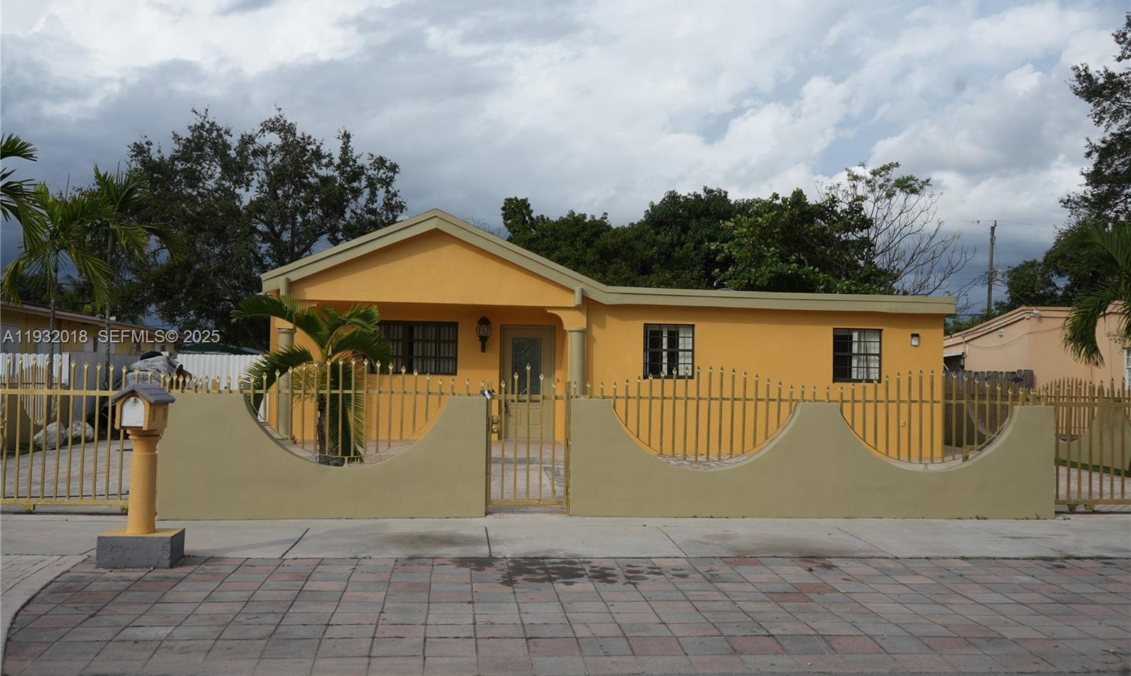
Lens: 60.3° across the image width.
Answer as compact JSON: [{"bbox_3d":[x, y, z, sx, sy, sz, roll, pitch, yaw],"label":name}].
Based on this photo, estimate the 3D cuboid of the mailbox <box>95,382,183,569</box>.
[{"bbox_3d":[-3.211,1.029,7.445,0.540,1.369,0.600,1,-2,-6],"label":"mailbox"}]

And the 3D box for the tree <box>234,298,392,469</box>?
[{"bbox_3d":[-3.678,0.616,13.959,2.217,2.466,2.200,1,-2,-6],"label":"tree"}]

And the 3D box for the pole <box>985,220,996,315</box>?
[{"bbox_3d":[20.757,-1.133,47.845,0.453,9.279,0.400,1,-2,-6],"label":"pole"}]

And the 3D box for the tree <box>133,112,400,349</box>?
[{"bbox_3d":[-10.489,-2.821,33.826,9.715,10.374,9.500,1,-2,-6],"label":"tree"}]

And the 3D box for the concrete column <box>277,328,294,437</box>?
[{"bbox_3d":[-4.816,0.782,16.667,0.312,1.960,0.310,1,-2,-6],"label":"concrete column"}]

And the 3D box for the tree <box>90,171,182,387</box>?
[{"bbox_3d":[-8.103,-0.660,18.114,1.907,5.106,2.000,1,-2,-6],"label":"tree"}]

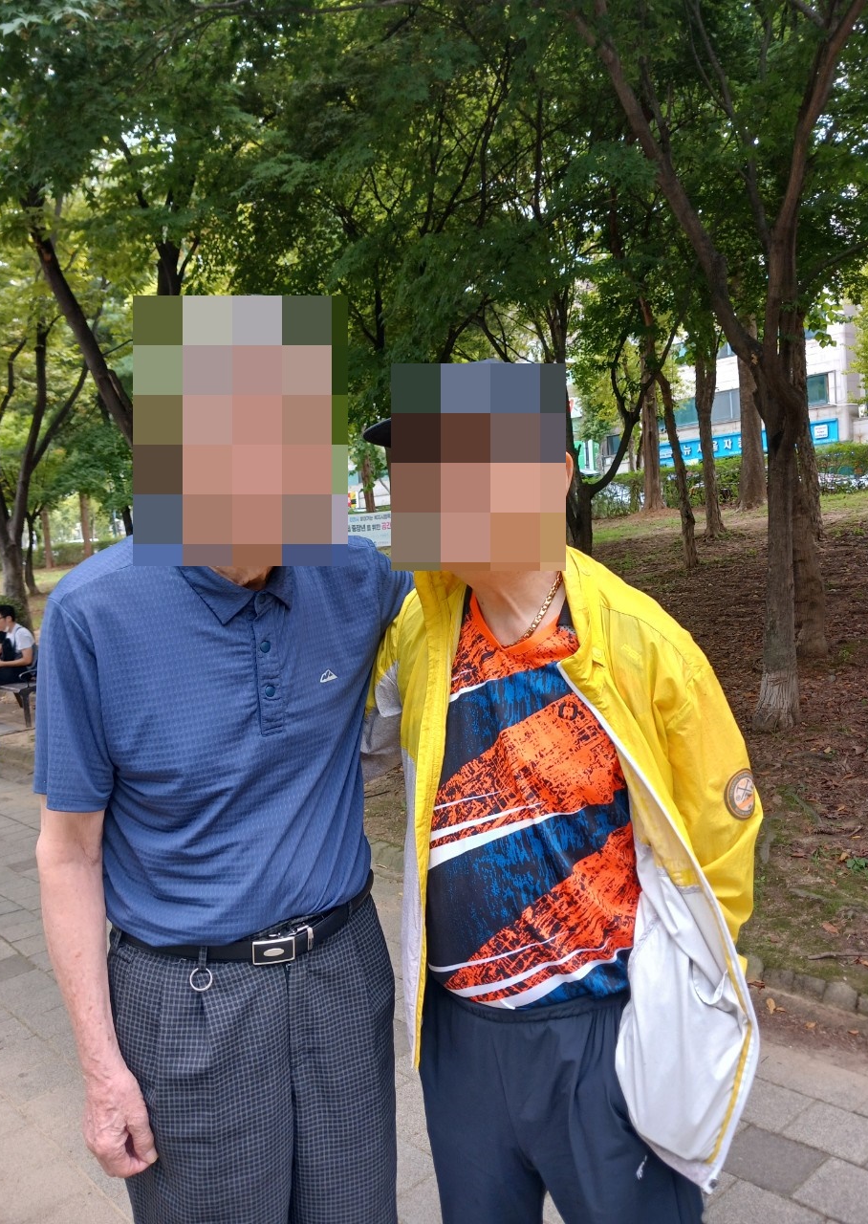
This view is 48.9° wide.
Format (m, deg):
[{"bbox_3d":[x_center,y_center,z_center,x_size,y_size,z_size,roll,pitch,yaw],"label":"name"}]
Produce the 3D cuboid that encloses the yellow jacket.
[{"bbox_3d":[0.145,0.290,1.220,0.540,0.730,0.360,0,1,20],"label":"yellow jacket"}]

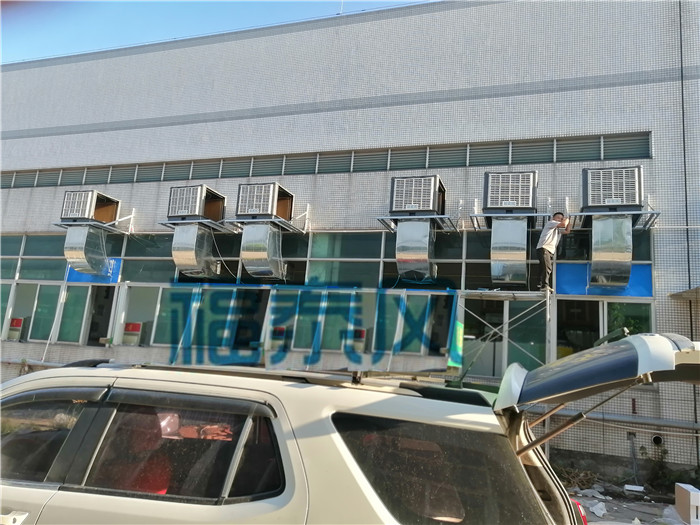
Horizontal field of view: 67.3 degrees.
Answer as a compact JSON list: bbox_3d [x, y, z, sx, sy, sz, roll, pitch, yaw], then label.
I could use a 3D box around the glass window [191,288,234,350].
[{"bbox_3d":[-3.380,1.384,13.100,1.004,1.446,0.100,1,-10,18],"label":"glass window"}]

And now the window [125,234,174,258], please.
[{"bbox_3d":[-5.831,-0.511,15.564,1.880,0.760,0.100,1,-11,19],"label":"window"}]

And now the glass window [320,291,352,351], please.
[{"bbox_3d":[-0.319,1.355,12.093,0.630,1.351,0.100,1,-10,18],"label":"glass window"}]

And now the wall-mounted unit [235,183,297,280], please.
[{"bbox_3d":[-2.190,-0.790,13.612,1.082,2.223,1.206,1,-11,19],"label":"wall-mounted unit"}]

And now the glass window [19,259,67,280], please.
[{"bbox_3d":[-9.569,0.224,16.386,1.881,0.697,0.080,1,-11,19],"label":"glass window"}]

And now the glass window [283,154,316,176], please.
[{"bbox_3d":[-1.306,-2.589,13.917,0.970,0.530,0.080,1,-10,18],"label":"glass window"}]

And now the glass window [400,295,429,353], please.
[{"bbox_3d":[1.419,1.349,11.519,0.535,1.297,0.100,1,-10,18],"label":"glass window"}]

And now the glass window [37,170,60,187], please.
[{"bbox_3d":[-9.561,-2.675,16.678,0.980,0.509,0.080,1,-10,18],"label":"glass window"}]

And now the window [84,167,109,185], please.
[{"bbox_3d":[-7.709,-2.649,16.057,0.975,0.512,0.080,1,-10,18],"label":"window"}]

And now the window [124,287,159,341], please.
[{"bbox_3d":[-5.896,1.460,14.839,1.077,1.526,0.080,1,-11,19],"label":"window"}]

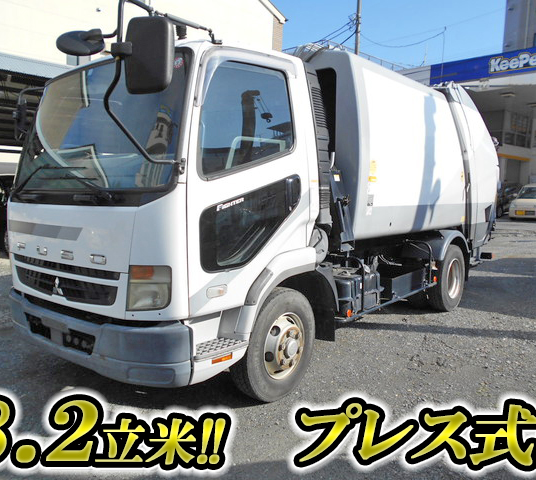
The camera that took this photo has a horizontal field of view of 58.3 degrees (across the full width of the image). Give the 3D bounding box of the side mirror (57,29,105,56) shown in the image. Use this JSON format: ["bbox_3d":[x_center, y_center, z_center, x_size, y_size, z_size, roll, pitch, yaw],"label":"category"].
[{"bbox_3d":[-0.878,-0.924,2.250,0.210,0.150,0.085,-2,-29,-14],"label":"side mirror"}]

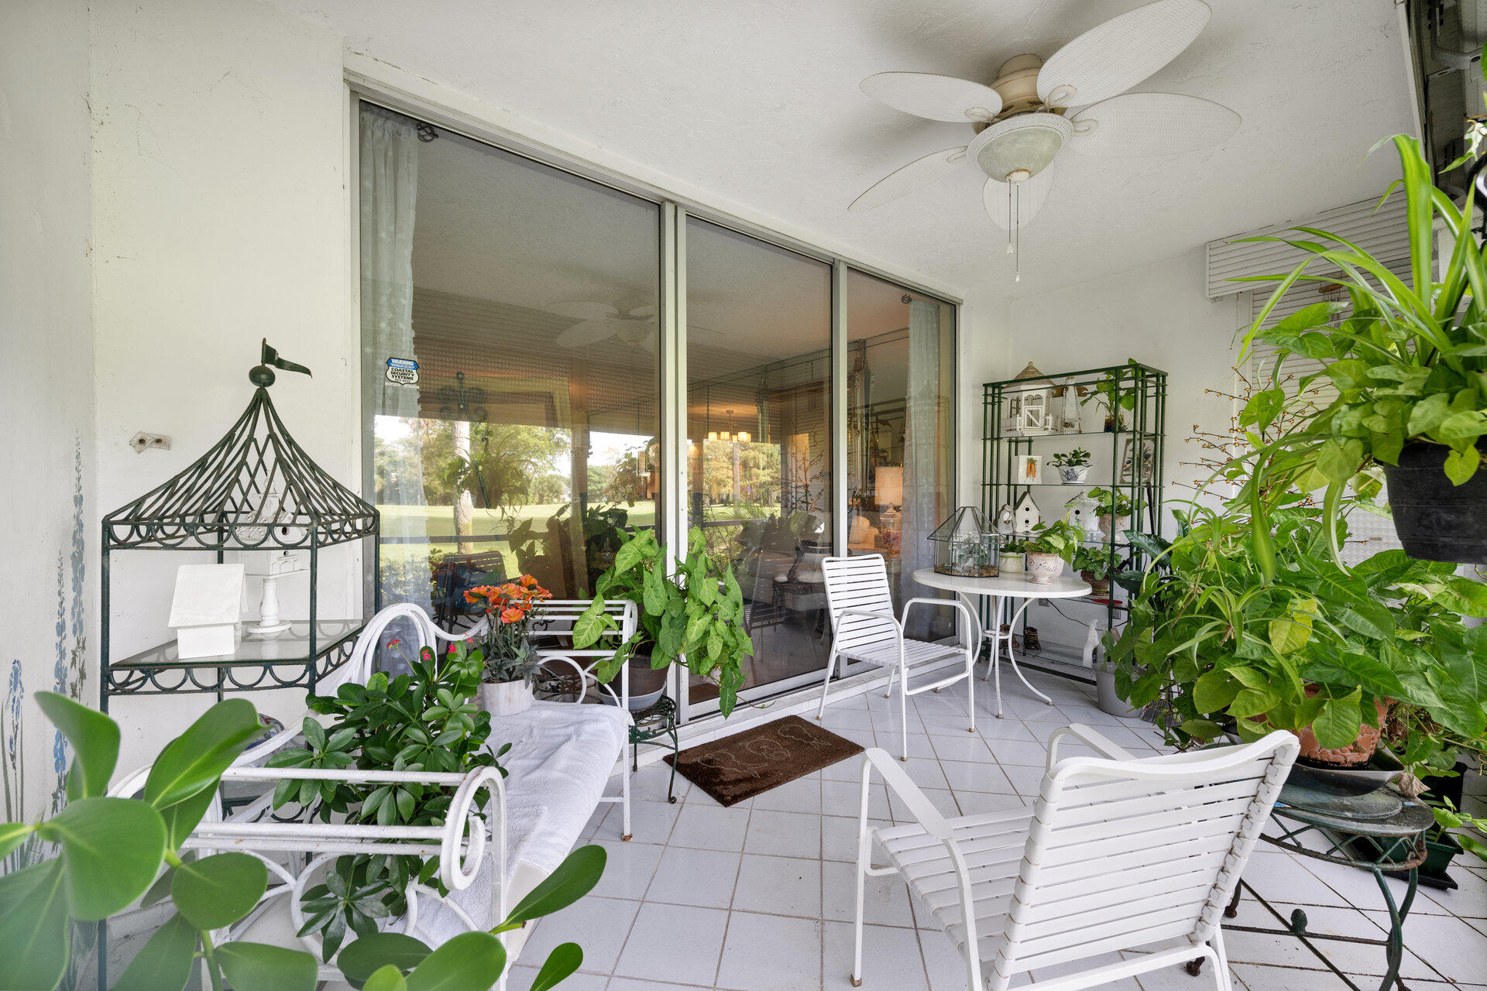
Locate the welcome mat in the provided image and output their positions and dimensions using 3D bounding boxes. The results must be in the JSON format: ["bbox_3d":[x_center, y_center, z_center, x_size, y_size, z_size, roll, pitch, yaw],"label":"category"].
[{"bbox_3d":[0.102,1.131,2.546,0.760,0.015,0.481,-1,1,-37],"label":"welcome mat"}]

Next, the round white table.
[{"bbox_3d":[1.445,0.822,3.318,0.946,0.677,0.946,0,1,0],"label":"round white table"}]

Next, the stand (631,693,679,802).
[{"bbox_3d":[-0.439,0.997,2.271,0.380,0.347,0.375,0,1,0],"label":"stand"}]

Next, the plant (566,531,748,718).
[{"bbox_3d":[-0.326,0.507,2.310,0.661,0.748,0.545,0,0,-8],"label":"plant"}]

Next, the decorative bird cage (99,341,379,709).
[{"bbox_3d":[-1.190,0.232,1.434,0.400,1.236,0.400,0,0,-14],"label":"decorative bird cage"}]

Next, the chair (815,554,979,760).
[{"bbox_3d":[0.726,0.727,2.894,0.551,0.812,0.638,-1,1,-35],"label":"chair"}]

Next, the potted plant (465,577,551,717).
[{"bbox_3d":[-0.768,0.476,1.901,0.288,0.427,0.262,0,1,0],"label":"potted plant"}]

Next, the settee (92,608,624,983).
[{"bbox_3d":[-0.601,0.707,1.412,0.487,0.887,1.404,0,0,0],"label":"settee"}]

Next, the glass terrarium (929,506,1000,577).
[{"bbox_3d":[1.380,0.277,3.557,0.463,0.409,0.457,0,1,-20],"label":"glass terrarium"}]

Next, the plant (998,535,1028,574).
[{"bbox_3d":[1.685,0.368,3.622,0.200,0.224,0.195,0,1,0],"label":"plant"}]

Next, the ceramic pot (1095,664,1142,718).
[{"bbox_3d":[2.031,1.047,3.112,0.262,0.229,0.262,0,1,0],"label":"ceramic pot"}]

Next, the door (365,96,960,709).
[{"bbox_3d":[0.129,-0.153,3.088,3.631,2.445,0.116,-1,1,-38],"label":"door"}]

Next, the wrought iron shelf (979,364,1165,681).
[{"bbox_3d":[2.068,0.194,3.678,0.406,1.856,0.887,-1,1,-38],"label":"wrought iron shelf"}]

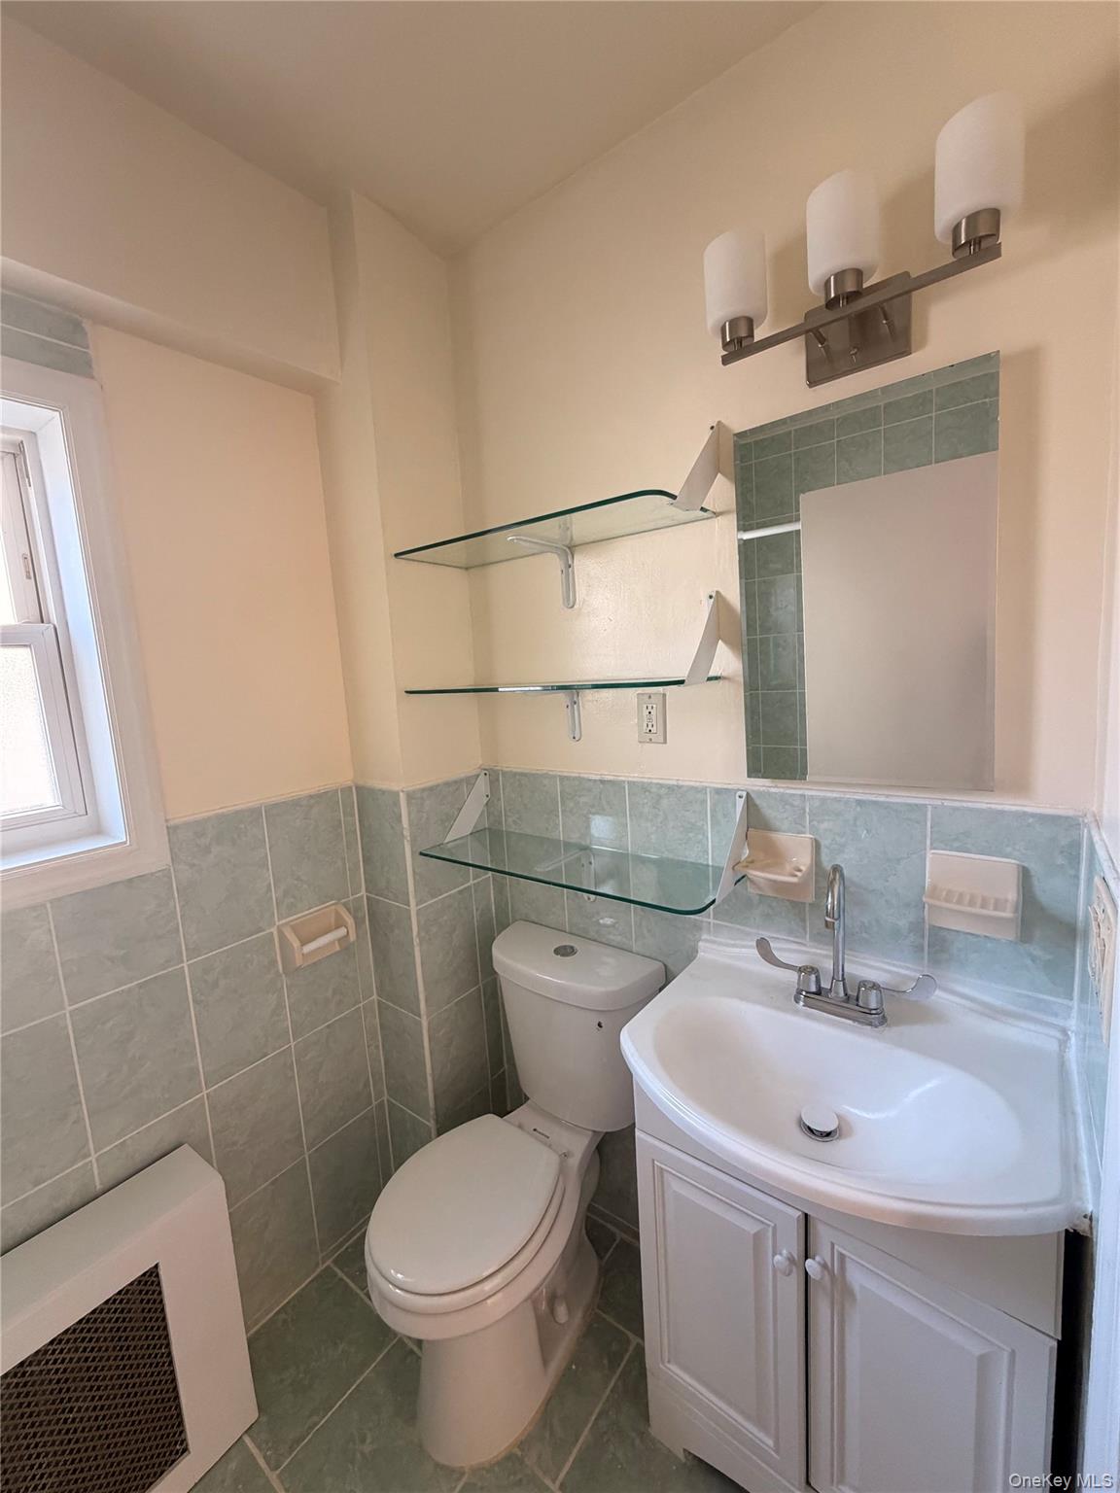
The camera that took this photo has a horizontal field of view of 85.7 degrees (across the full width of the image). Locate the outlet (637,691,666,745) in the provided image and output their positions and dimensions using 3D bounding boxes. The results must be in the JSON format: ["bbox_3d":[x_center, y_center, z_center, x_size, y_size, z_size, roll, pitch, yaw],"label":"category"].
[{"bbox_3d":[0.205,-0.063,1.352,0.070,0.115,0.012,2,9,38],"label":"outlet"}]

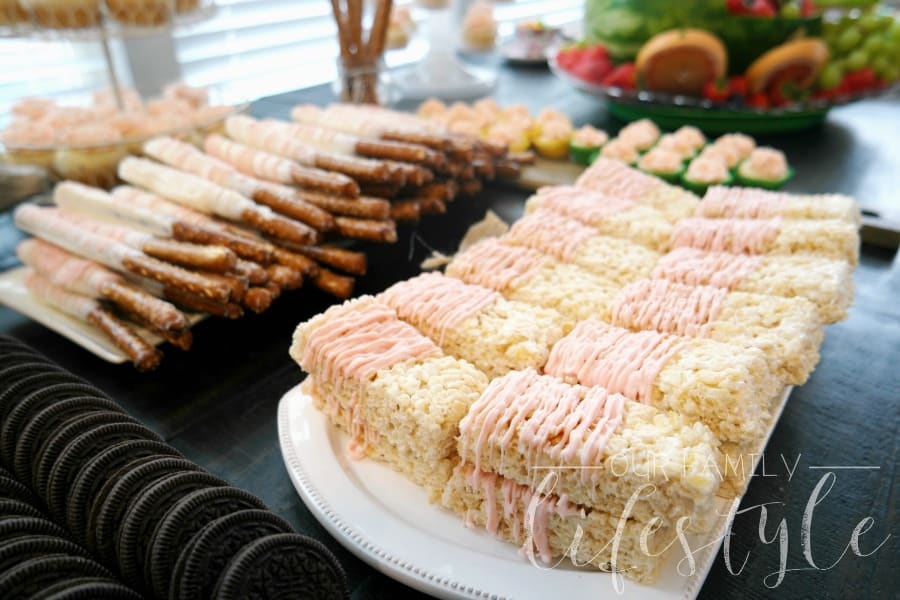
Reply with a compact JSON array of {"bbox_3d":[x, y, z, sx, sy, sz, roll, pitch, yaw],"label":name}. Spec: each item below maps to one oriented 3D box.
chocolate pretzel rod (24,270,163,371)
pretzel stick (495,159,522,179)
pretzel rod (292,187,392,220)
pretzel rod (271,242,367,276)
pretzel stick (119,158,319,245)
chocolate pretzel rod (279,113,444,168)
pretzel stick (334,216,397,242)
[{"bbox_3d":[-0.206,0.008,0.336,0.145,0.014,0.014,21,37,33],"label":"chocolate pretzel rod"},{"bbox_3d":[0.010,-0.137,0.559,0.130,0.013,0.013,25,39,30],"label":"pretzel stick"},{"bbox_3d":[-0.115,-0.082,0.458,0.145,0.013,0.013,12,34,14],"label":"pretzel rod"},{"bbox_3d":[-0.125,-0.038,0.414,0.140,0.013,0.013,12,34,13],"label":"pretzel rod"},{"bbox_3d":[-0.169,-0.070,0.421,0.189,0.017,0.017,20,36,24],"label":"pretzel stick"},{"bbox_3d":[-0.092,-0.146,0.544,0.183,0.016,0.016,19,36,24],"label":"chocolate pretzel rod"},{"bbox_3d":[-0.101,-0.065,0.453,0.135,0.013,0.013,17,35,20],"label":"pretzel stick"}]

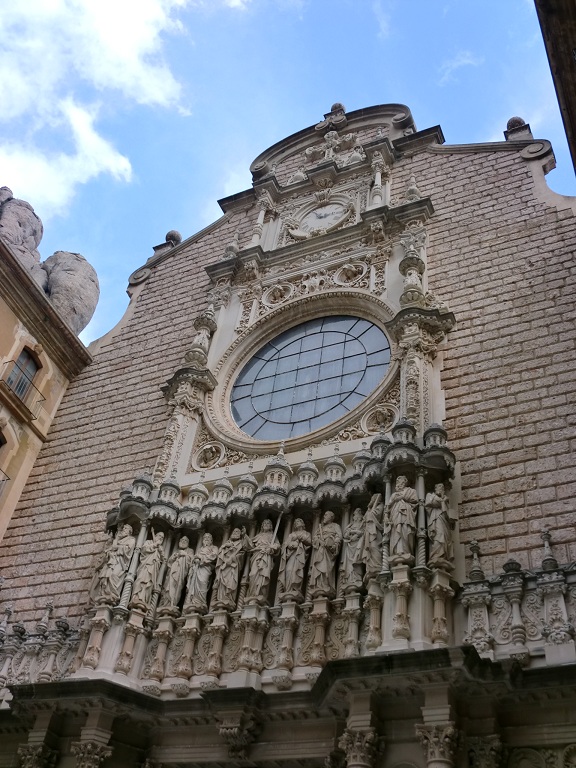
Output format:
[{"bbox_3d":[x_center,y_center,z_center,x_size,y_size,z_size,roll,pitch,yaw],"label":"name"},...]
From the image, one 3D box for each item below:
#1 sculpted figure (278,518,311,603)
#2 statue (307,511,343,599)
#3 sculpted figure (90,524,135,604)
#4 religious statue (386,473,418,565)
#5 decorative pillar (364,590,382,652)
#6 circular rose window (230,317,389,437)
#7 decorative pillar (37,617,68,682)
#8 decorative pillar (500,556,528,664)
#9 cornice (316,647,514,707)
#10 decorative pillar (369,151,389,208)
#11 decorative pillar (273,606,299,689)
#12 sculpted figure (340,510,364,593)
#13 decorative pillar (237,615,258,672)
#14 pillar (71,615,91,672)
[{"bbox_3d":[0.096,3.551,15.791,0.550,1.988,0.450,-14,-49,21],"label":"sculpted figure"},{"bbox_3d":[0.790,3.432,15.898,0.620,2.062,0.480,-14,-50,21],"label":"statue"},{"bbox_3d":[-3.734,3.884,16.909,0.600,1.990,0.480,-14,-49,21],"label":"sculpted figure"},{"bbox_3d":[2.149,2.517,14.508,0.550,2.062,0.450,-14,-49,21],"label":"religious statue"},{"bbox_3d":[1.589,4.348,14.472,0.330,1.330,0.330,4,-46,4],"label":"decorative pillar"},{"bbox_3d":[0.570,-0.291,21.502,4.760,4.775,0.250,-14,-50,21],"label":"circular rose window"},{"bbox_3d":[-5.410,6.175,17.909,0.360,1.670,0.360,-14,-50,20],"label":"decorative pillar"},{"bbox_3d":[3.886,3.841,13.186,0.350,1.992,0.340,-14,-49,21],"label":"decorative pillar"},{"bbox_3d":[1.920,4.757,12.376,3.300,0.438,1.000,-14,-50,21],"label":"cornice"},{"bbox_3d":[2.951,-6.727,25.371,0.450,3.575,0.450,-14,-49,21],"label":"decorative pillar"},{"bbox_3d":[-0.007,4.887,14.494,0.350,1.638,0.340,-14,-49,21],"label":"decorative pillar"},{"bbox_3d":[1.430,3.426,16.305,0.600,2.020,0.500,-14,-50,20],"label":"sculpted figure"},{"bbox_3d":[-0.762,4.980,15.033,0.310,1.225,0.320,-14,-50,21],"label":"decorative pillar"},{"bbox_3d":[-4.545,5.693,16.966,0.310,1.360,0.310,20,-47,-11],"label":"pillar"}]

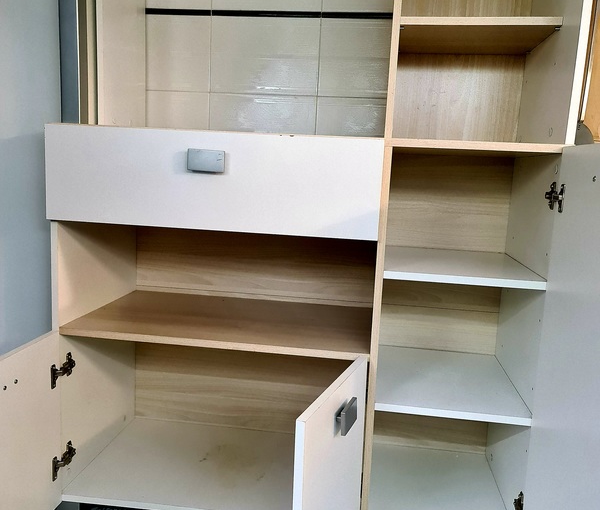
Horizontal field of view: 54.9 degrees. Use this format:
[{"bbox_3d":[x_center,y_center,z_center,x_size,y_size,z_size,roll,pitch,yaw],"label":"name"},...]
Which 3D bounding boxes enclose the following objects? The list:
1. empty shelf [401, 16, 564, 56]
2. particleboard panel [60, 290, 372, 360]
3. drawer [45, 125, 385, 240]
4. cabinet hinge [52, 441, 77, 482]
[{"bbox_3d":[0.375,-0.481,1.280,0.310,0.015,0.295,4,9,7],"label":"empty shelf"},{"bbox_3d":[-0.161,0.157,1.397,0.667,0.016,0.399,4,9,7],"label":"particleboard panel"},{"bbox_3d":[-0.158,-0.171,1.307,0.680,0.190,0.368,4,9,7],"label":"drawer"},{"bbox_3d":[-0.526,0.458,1.299,0.032,0.060,0.091,4,9,7],"label":"cabinet hinge"}]

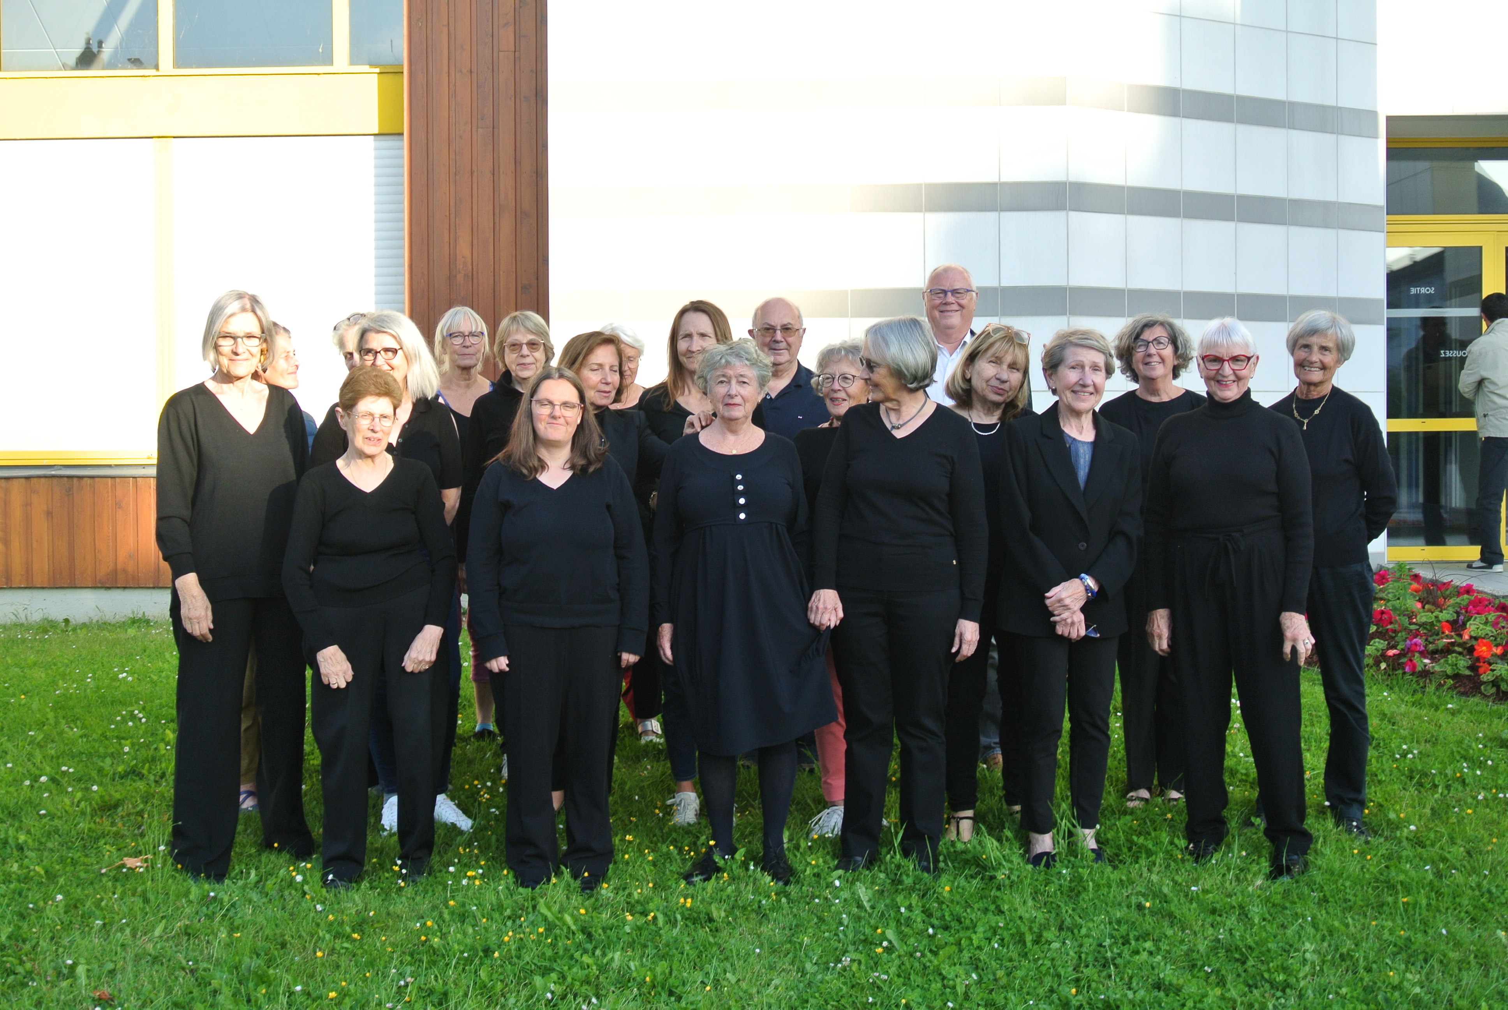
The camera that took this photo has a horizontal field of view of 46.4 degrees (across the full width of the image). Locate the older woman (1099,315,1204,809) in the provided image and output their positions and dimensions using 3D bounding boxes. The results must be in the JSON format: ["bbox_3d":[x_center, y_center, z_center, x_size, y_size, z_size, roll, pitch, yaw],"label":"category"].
[{"bbox_3d":[1.321,0.194,5.800,0.450,1.637,0.310,0,2,9],"label":"older woman"}]

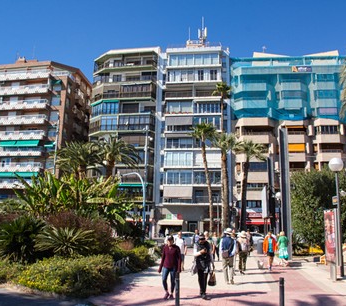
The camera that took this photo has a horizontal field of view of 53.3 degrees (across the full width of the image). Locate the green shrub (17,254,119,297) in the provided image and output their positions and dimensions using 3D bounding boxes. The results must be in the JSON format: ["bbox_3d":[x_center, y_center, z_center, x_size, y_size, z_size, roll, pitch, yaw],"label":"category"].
[{"bbox_3d":[-3.104,3.641,10.457,2.700,0.950,2.000,1,-12,0],"label":"green shrub"}]

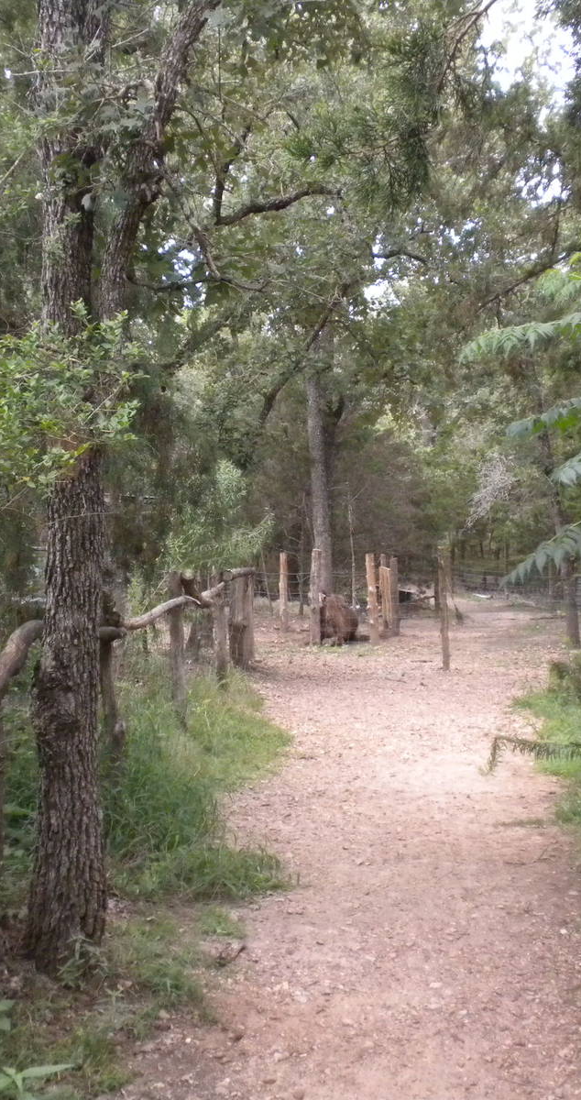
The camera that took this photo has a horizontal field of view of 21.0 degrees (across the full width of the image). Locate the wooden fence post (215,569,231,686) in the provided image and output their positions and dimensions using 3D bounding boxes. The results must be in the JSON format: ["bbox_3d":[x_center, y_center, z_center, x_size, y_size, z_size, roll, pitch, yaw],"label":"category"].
[{"bbox_3d":[-0.683,0.770,15.500,0.125,1.123,0.125,-3,1,0],"label":"wooden fence post"}]

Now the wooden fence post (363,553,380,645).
[{"bbox_3d":[1.121,0.657,21.400,0.130,1.237,0.130,-3,1,0],"label":"wooden fence post"}]

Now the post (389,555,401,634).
[{"bbox_3d":[1.491,0.652,22.300,0.140,1.160,0.140,0,1,0],"label":"post"}]

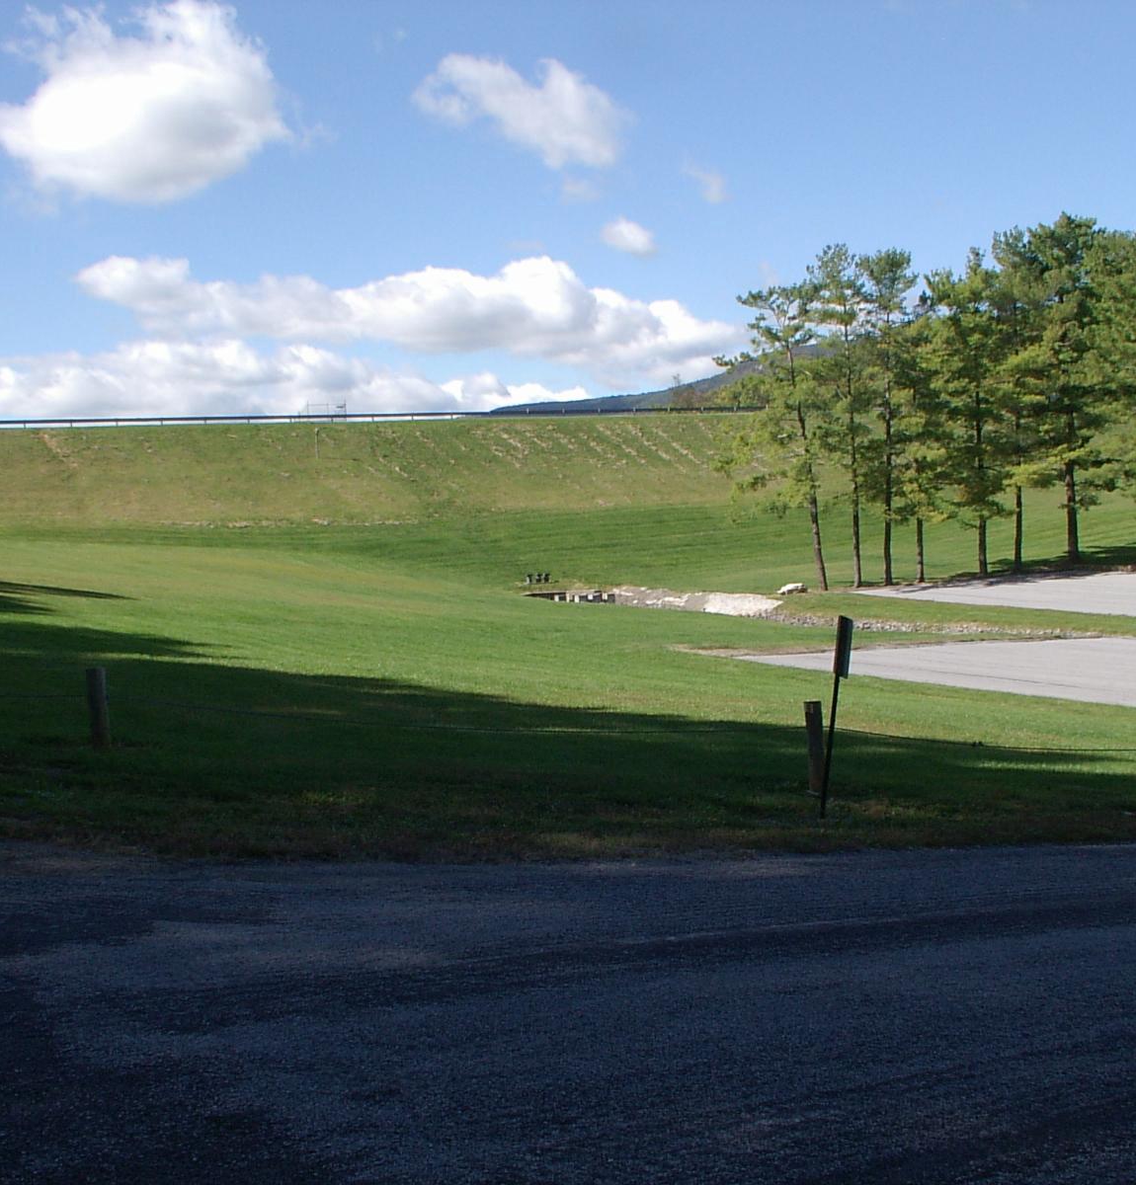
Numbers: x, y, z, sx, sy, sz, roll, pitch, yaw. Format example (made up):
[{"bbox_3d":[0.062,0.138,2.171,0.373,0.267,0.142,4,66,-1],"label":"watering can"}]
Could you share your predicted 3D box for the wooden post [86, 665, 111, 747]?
[{"bbox_3d":[-3.578,0.884,12.900,0.140,0.620,0.140,-4,1,0],"label":"wooden post"}]

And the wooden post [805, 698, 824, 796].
[{"bbox_3d":[1.986,1.252,13.600,0.134,0.755,0.134,-2,1,0],"label":"wooden post"}]

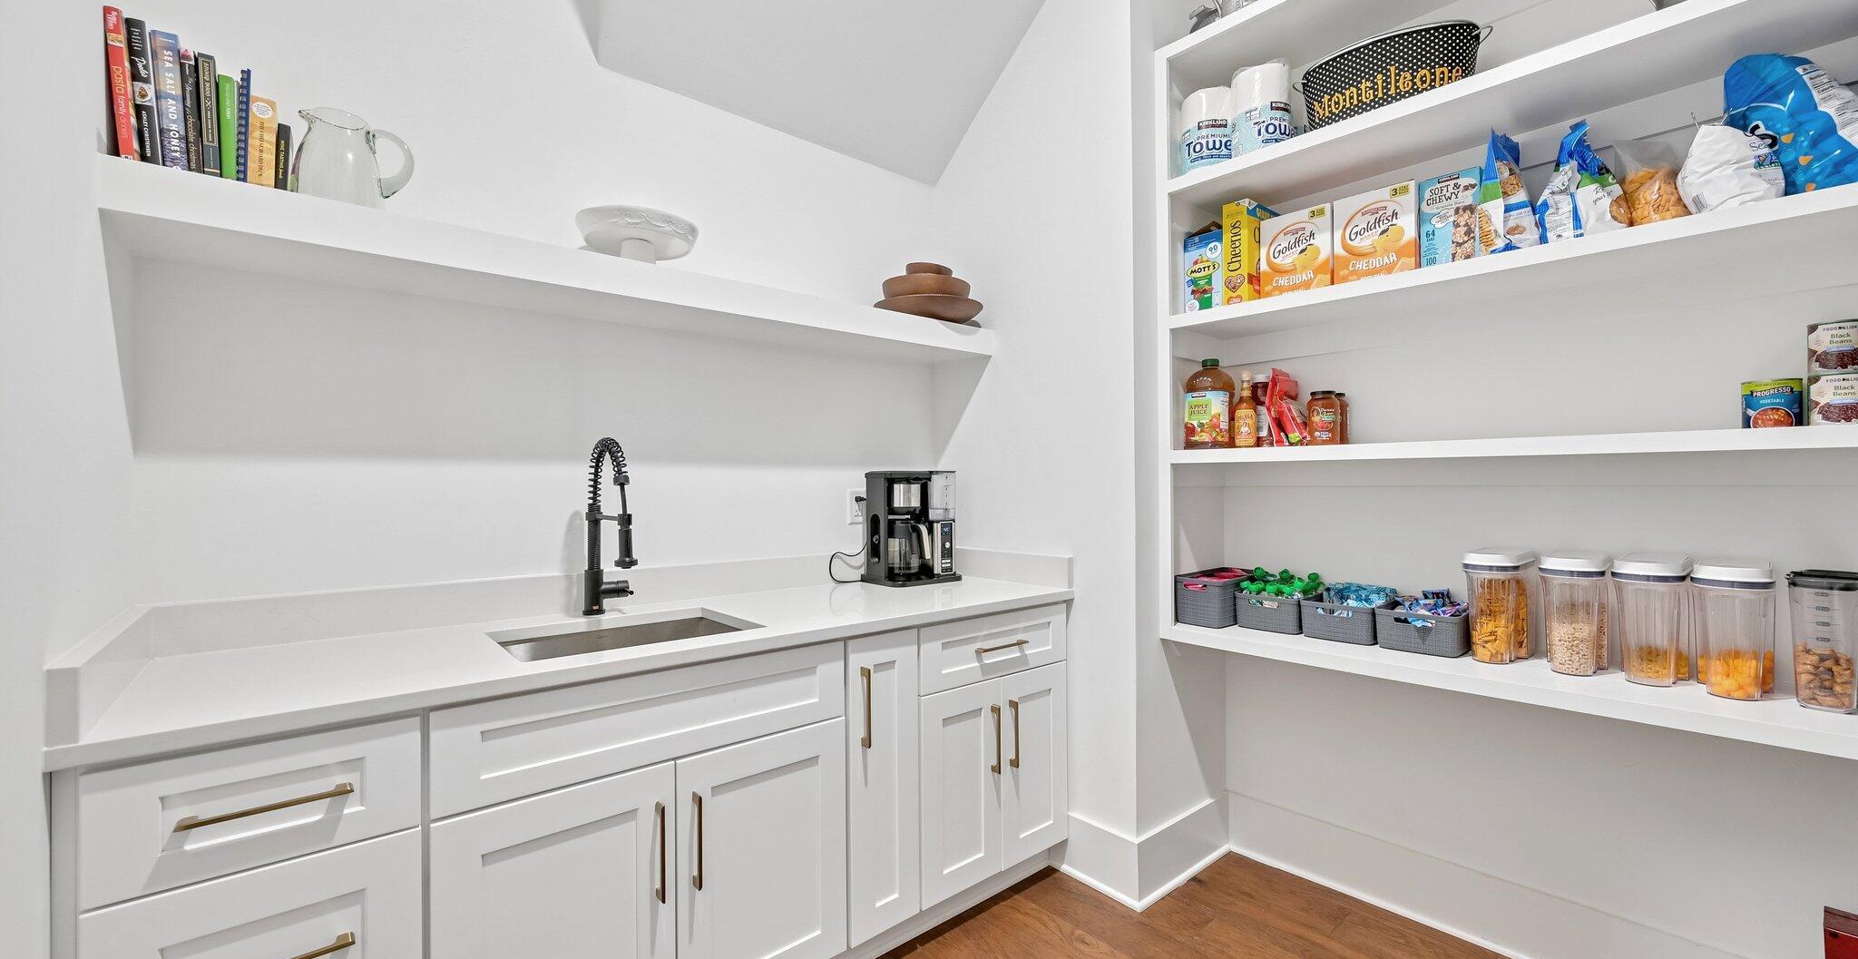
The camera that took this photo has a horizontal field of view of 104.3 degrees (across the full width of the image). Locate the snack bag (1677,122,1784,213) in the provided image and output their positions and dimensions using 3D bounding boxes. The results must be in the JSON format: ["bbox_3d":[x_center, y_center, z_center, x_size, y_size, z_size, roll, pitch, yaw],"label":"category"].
[{"bbox_3d":[1.560,-0.593,1.407,0.140,0.188,0.110,0,0,9],"label":"snack bag"}]

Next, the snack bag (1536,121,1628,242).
[{"bbox_3d":[1.457,-0.645,1.619,0.180,0.286,0.085,0,-1,-15],"label":"snack bag"}]

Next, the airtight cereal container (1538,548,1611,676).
[{"bbox_3d":[1.497,0.310,1.669,0.200,0.265,0.110,0,0,-41],"label":"airtight cereal container"}]

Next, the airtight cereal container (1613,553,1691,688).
[{"bbox_3d":[1.618,0.313,1.615,0.235,0.260,0.119,0,-1,-41],"label":"airtight cereal container"}]

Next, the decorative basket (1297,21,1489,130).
[{"bbox_3d":[1.238,-1.018,1.952,0.440,0.210,0.270,-1,-1,38],"label":"decorative basket"}]

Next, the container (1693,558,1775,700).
[{"bbox_3d":[1.698,0.312,1.524,0.235,0.260,0.119,0,-1,-41],"label":"container"}]

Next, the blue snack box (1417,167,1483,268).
[{"bbox_3d":[1.339,-0.616,1.813,0.240,0.232,0.124,0,-1,-41],"label":"blue snack box"}]

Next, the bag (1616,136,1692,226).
[{"bbox_3d":[1.494,-0.593,1.483,0.090,0.190,0.125,0,-1,-41],"label":"bag"}]

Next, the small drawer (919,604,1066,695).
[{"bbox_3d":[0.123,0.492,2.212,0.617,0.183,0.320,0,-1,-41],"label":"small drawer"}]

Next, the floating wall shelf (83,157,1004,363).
[{"bbox_3d":[-0.666,-0.486,1.993,2.105,0.088,0.317,0,0,-41],"label":"floating wall shelf"}]

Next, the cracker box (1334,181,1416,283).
[{"bbox_3d":[1.189,-0.613,1.886,0.160,0.238,0.183,0,-1,-41],"label":"cracker box"}]

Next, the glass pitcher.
[{"bbox_3d":[-1.200,-0.644,1.520,0.189,0.225,0.140,0,0,-41],"label":"glass pitcher"}]

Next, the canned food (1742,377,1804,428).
[{"bbox_3d":[1.727,-0.147,1.481,0.082,0.111,0.082,0,0,-41],"label":"canned food"}]

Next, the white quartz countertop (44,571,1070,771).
[{"bbox_3d":[-0.556,0.322,1.860,2.100,0.144,0.645,0,-1,-41],"label":"white quartz countertop"}]

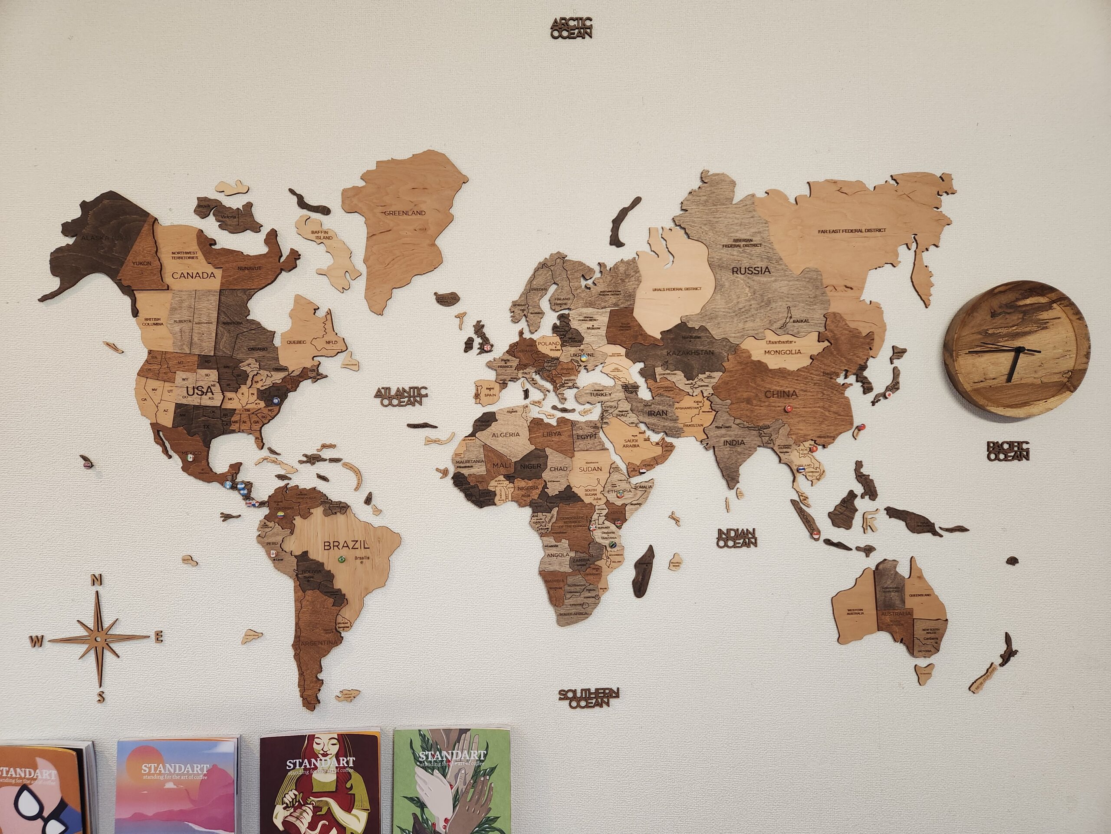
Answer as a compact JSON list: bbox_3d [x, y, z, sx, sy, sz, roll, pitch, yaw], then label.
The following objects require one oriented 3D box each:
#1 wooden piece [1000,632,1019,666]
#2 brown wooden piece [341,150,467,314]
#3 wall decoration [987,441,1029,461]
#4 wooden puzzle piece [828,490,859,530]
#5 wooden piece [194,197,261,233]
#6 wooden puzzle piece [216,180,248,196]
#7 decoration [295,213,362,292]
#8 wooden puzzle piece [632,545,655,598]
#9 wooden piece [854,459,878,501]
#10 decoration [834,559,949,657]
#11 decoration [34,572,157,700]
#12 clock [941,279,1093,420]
[{"bbox_3d":[0.703,0.360,1.148,0.030,0.054,0.007,-1,1,-2],"label":"wooden piece"},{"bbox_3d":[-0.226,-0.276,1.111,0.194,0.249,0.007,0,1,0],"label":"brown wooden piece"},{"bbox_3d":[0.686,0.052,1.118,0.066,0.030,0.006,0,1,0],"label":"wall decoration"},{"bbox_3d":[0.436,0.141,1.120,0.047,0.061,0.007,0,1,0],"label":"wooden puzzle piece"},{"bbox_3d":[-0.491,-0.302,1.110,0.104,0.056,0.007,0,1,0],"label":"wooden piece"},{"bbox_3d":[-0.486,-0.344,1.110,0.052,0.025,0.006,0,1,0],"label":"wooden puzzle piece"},{"bbox_3d":[-0.339,-0.244,1.107,0.098,0.115,0.007,-1,1,-2],"label":"decoration"},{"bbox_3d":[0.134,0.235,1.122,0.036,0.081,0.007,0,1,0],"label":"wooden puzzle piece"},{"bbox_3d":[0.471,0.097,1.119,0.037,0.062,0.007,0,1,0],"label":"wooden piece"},{"bbox_3d":[0.515,0.294,1.141,0.181,0.157,0.008,-1,1,-2],"label":"decoration"},{"bbox_3d":[-0.689,0.332,1.111,0.198,0.195,0.006,-1,1,-2],"label":"decoration"},{"bbox_3d":[0.702,-0.102,1.126,0.205,0.205,0.032,-1,1,-2],"label":"clock"}]

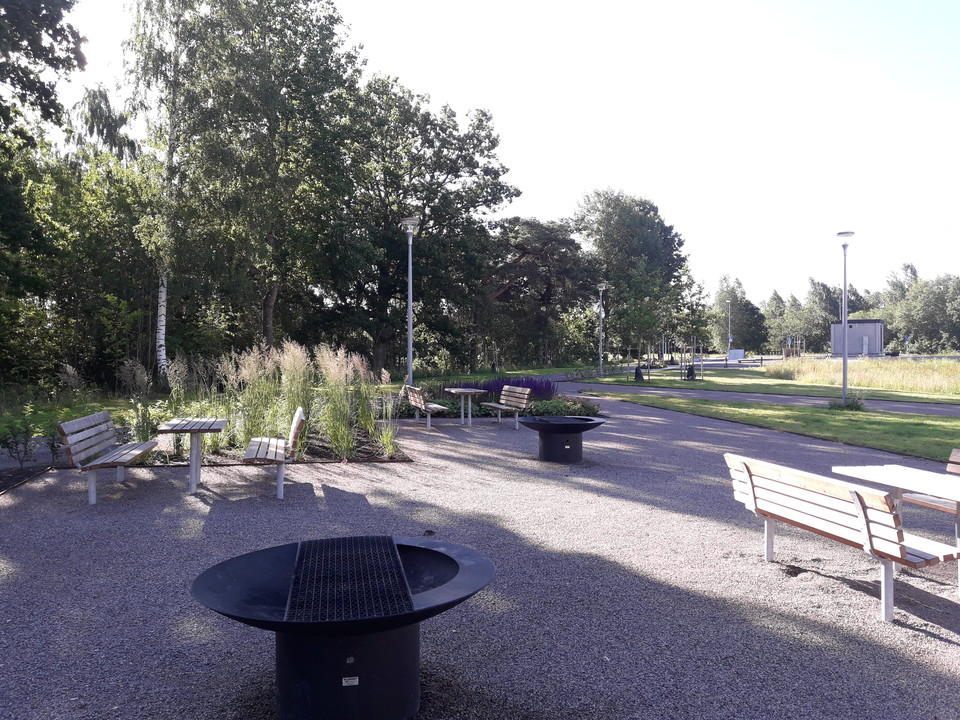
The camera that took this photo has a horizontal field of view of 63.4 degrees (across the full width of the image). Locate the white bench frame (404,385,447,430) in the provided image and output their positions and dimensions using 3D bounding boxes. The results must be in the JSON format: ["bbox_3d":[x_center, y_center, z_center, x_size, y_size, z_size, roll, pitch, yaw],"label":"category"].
[{"bbox_3d":[-1.165,1.016,16.977,0.623,0.835,1.862,0,1,-14],"label":"white bench frame"}]

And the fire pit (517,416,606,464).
[{"bbox_3d":[1.198,1.184,11.435,1.323,0.609,1.323,0,1,0],"label":"fire pit"}]

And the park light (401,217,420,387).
[{"bbox_3d":[-2.143,-1.516,23.790,0.582,5.714,0.582,0,1,0],"label":"park light"}]

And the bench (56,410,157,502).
[{"bbox_3d":[-4.047,1.041,8.582,0.623,0.835,1.862,0,1,-13],"label":"bench"}]

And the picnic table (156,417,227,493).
[{"bbox_3d":[-3.333,1.129,9.125,0.645,0.749,1.377,0,1,-15],"label":"picnic table"}]

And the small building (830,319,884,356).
[{"bbox_3d":[38.611,-2.268,79.141,4.300,3.717,3.400,1,1,33],"label":"small building"}]

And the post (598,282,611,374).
[{"bbox_3d":[7.237,-1.691,46.021,0.582,5.714,0.582,0,1,0],"label":"post"}]

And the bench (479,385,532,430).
[{"bbox_3d":[0.550,1.015,16.868,0.623,0.835,1.862,0,1,-14],"label":"bench"}]

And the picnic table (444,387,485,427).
[{"bbox_3d":[-0.300,1.033,16.721,0.645,0.749,1.377,0,1,-13],"label":"picnic table"}]

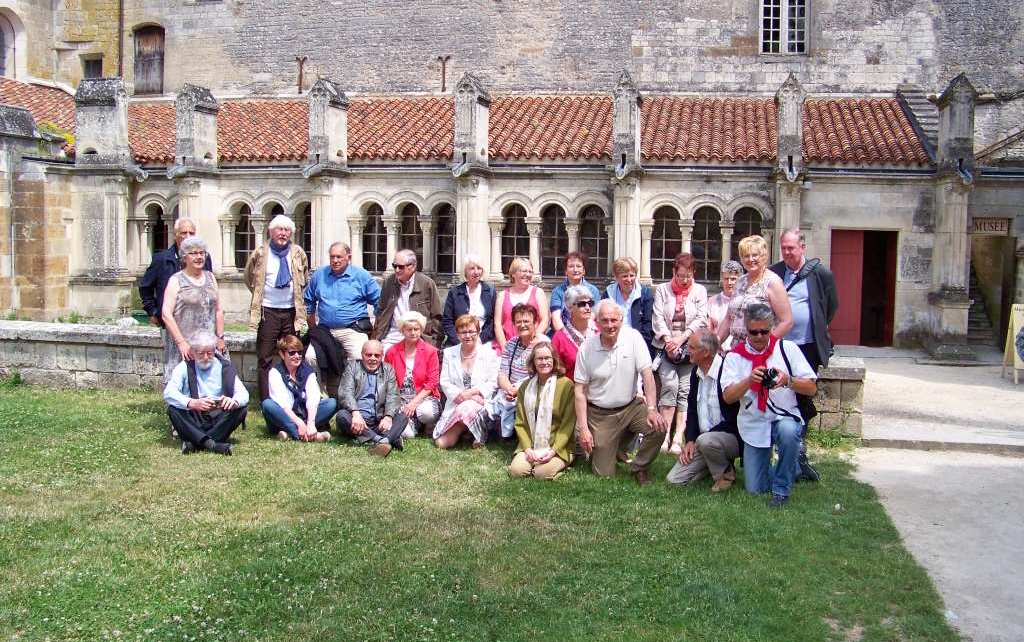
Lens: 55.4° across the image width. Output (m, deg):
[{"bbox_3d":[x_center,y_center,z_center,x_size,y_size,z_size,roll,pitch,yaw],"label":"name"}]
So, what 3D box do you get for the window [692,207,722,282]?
[{"bbox_3d":[3.481,-1.362,17.386,0.551,1.350,0.180,2,6,12],"label":"window"}]

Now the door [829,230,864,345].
[{"bbox_3d":[5.675,-0.565,16.573,0.586,1.991,0.080,2,5,10],"label":"door"}]

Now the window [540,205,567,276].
[{"bbox_3d":[0.763,-1.426,17.514,0.507,1.291,0.150,2,5,10],"label":"window"}]

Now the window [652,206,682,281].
[{"bbox_3d":[2.792,-1.387,17.532,0.556,1.360,0.180,2,6,12],"label":"window"}]

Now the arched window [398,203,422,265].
[{"bbox_3d":[-1.872,-1.527,17.959,0.487,1.270,0.150,2,5,10],"label":"arched window"}]

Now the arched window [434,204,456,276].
[{"bbox_3d":[-1.196,-1.529,18.377,0.549,1.356,0.180,2,6,12],"label":"arched window"}]

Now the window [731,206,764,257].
[{"bbox_3d":[4.156,-1.347,17.242,0.559,1.358,0.180,2,6,12],"label":"window"}]

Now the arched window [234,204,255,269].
[{"bbox_3d":[-5.097,-1.593,18.513,0.488,1.282,0.150,2,5,10],"label":"arched window"}]

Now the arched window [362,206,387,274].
[{"bbox_3d":[-2.609,-1.573,18.677,0.552,1.348,0.180,2,6,12],"label":"arched window"}]

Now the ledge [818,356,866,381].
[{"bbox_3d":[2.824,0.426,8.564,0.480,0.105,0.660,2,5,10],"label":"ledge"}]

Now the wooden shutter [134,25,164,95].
[{"bbox_3d":[-8.140,-5.849,21.920,0.775,1.612,0.100,2,5,10],"label":"wooden shutter"}]

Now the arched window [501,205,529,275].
[{"bbox_3d":[0.050,-1.468,17.633,0.522,1.308,0.150,2,5,10],"label":"arched window"}]

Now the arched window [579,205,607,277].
[{"bbox_3d":[1.511,-1.445,17.802,0.564,1.344,0.180,2,6,12],"label":"arched window"}]

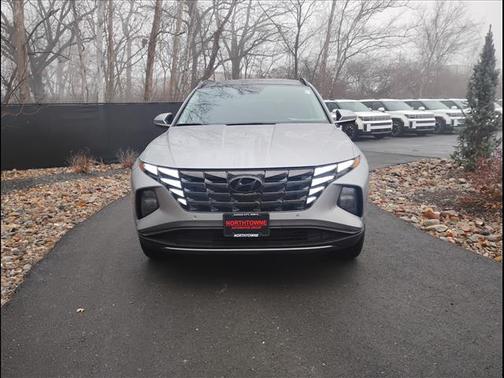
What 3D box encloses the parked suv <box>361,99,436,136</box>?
[{"bbox_3d":[6.818,-3.623,20.606,1.920,1.740,4.830,-6,12,-25],"label":"parked suv"}]

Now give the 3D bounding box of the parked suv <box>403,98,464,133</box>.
[{"bbox_3d":[9.261,-3.900,21.779,1.920,1.740,4.830,-6,12,-25],"label":"parked suv"}]

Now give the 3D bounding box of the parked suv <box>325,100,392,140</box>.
[{"bbox_3d":[4.392,-3.343,19.420,1.920,1.740,4.830,-6,12,-25],"label":"parked suv"}]

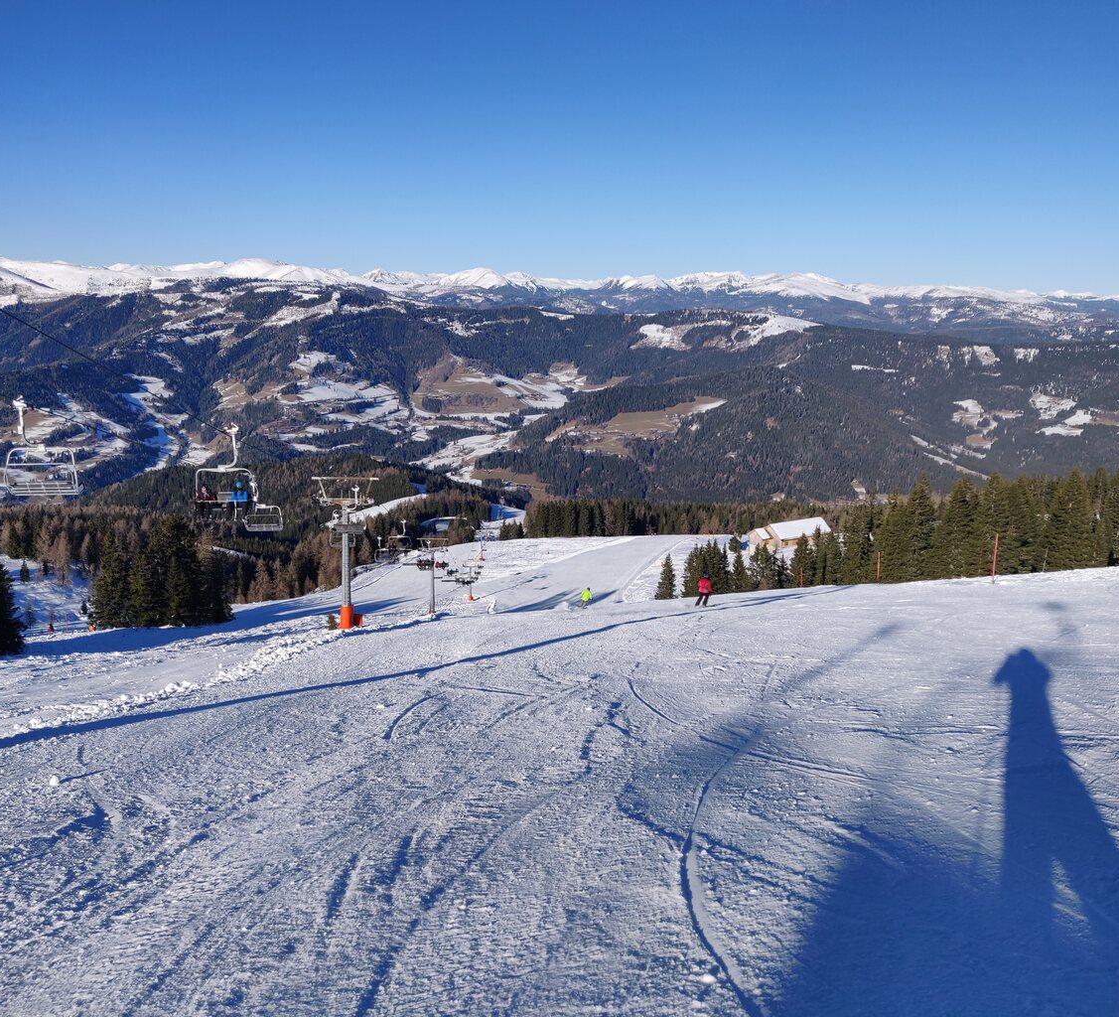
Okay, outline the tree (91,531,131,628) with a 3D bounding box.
[{"bbox_3d":[-48.690,7.520,107.070,4.790,10.330,4.790,1,12,0],"label":"tree"}]

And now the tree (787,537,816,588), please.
[{"bbox_3d":[37.050,8.410,150.840,4.600,8.070,4.600,1,12,0],"label":"tree"}]

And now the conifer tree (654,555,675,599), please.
[{"bbox_3d":[13.710,8.910,128.580,2.770,5.610,2.770,1,12,0],"label":"conifer tree"}]

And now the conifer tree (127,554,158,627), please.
[{"bbox_3d":[-45.220,8.580,106.810,3.780,7.820,3.780,1,12,0],"label":"conifer tree"}]

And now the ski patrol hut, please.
[{"bbox_3d":[69.170,8.160,290.000,24.650,8.270,9.280,-6,14,-33],"label":"ski patrol hut"}]

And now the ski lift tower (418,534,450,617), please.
[{"bbox_3d":[-19.770,10.580,154.320,4.900,12.670,2.600,1,12,-3],"label":"ski lift tower"}]

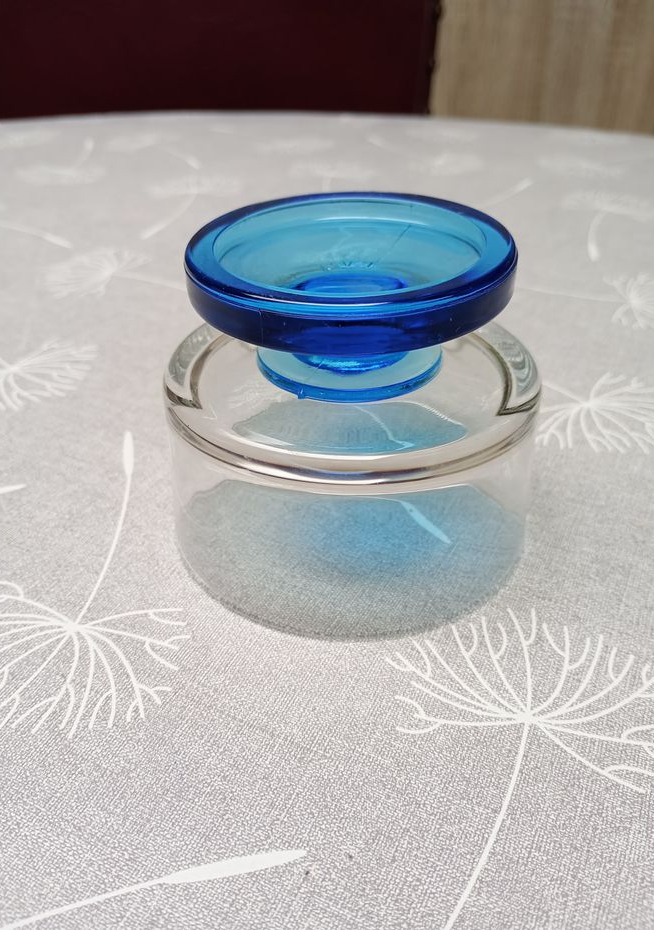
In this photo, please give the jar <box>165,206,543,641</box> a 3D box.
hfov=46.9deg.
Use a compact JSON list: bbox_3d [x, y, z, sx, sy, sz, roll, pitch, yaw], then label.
[{"bbox_3d":[0.006,-0.019,0.189,0.097,0.077,0.097,-1,37,1],"label":"jar"}]

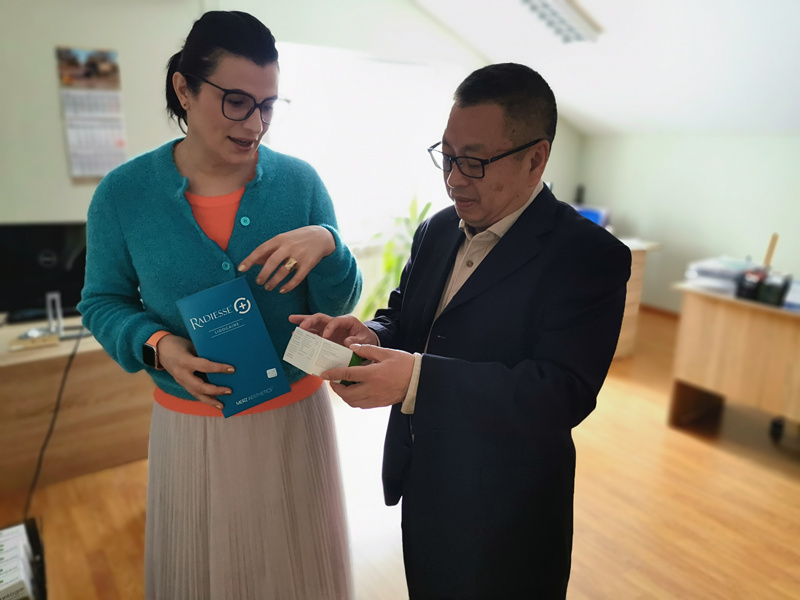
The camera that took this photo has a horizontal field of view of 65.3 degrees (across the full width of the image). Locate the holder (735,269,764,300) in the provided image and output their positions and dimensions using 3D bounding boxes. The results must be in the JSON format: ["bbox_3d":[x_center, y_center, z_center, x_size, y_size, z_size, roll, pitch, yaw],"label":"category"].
[{"bbox_3d":[1.660,-0.069,2.933,0.090,0.120,0.095,-10,18,-34],"label":"holder"}]

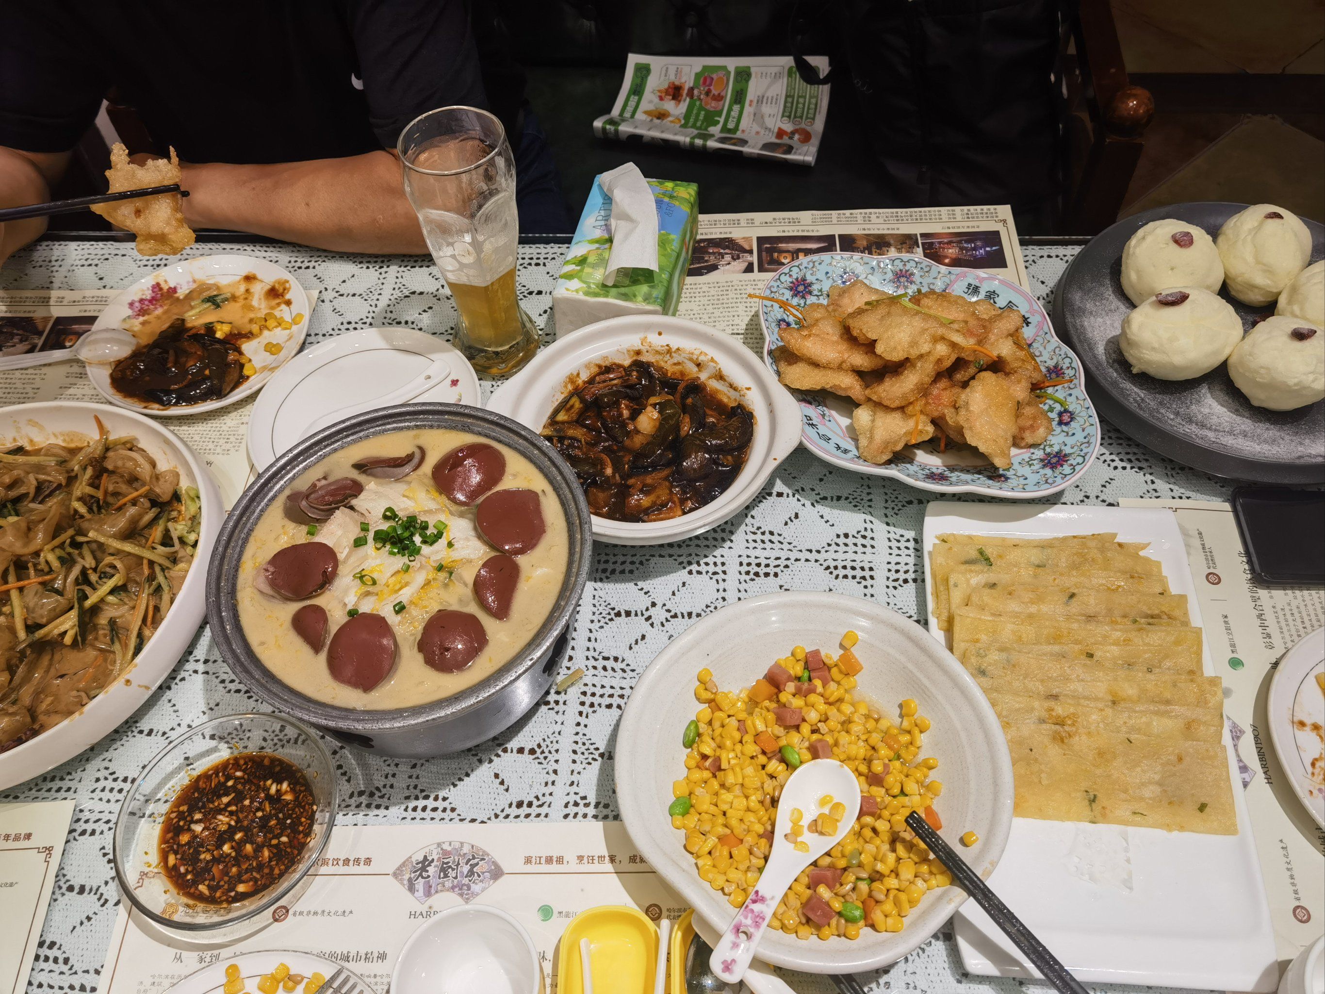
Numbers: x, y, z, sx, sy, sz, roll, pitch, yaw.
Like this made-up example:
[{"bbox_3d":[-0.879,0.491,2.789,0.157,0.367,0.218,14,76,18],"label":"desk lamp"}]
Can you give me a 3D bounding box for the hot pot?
[{"bbox_3d":[-0.166,0.059,0.749,0.243,0.090,0.243,-1,55,1],"label":"hot pot"}]

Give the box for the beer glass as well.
[{"bbox_3d":[-0.141,-0.189,0.849,0.077,0.208,0.077,-1,55,1],"label":"beer glass"}]

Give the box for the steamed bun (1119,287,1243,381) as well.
[{"bbox_3d":[0.397,-0.125,0.852,0.090,0.062,0.078,-1,55,1],"label":"steamed bun"}]

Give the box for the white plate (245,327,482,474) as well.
[{"bbox_3d":[-0.231,-0.058,0.873,0.181,0.022,0.181,-1,55,1],"label":"white plate"}]

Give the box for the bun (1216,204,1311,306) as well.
[{"bbox_3d":[0.486,-0.196,0.898,0.073,0.066,0.085,-1,55,1],"label":"bun"}]

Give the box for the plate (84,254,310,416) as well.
[{"bbox_3d":[-0.384,-0.132,0.928,0.179,0.022,0.179,-1,55,1],"label":"plate"}]

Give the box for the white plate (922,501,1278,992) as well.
[{"bbox_3d":[0.268,0.145,0.720,0.178,0.025,0.325,3,55,3],"label":"white plate"}]

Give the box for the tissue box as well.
[{"bbox_3d":[-0.029,-0.202,0.951,0.091,0.053,0.152,9,56,7],"label":"tissue box"}]

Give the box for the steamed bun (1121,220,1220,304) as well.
[{"bbox_3d":[0.410,-0.188,0.896,0.077,0.062,0.080,-1,55,1],"label":"steamed bun"}]

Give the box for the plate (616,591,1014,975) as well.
[{"bbox_3d":[0.090,0.174,0.682,0.233,0.060,0.233,-1,55,1],"label":"plate"}]

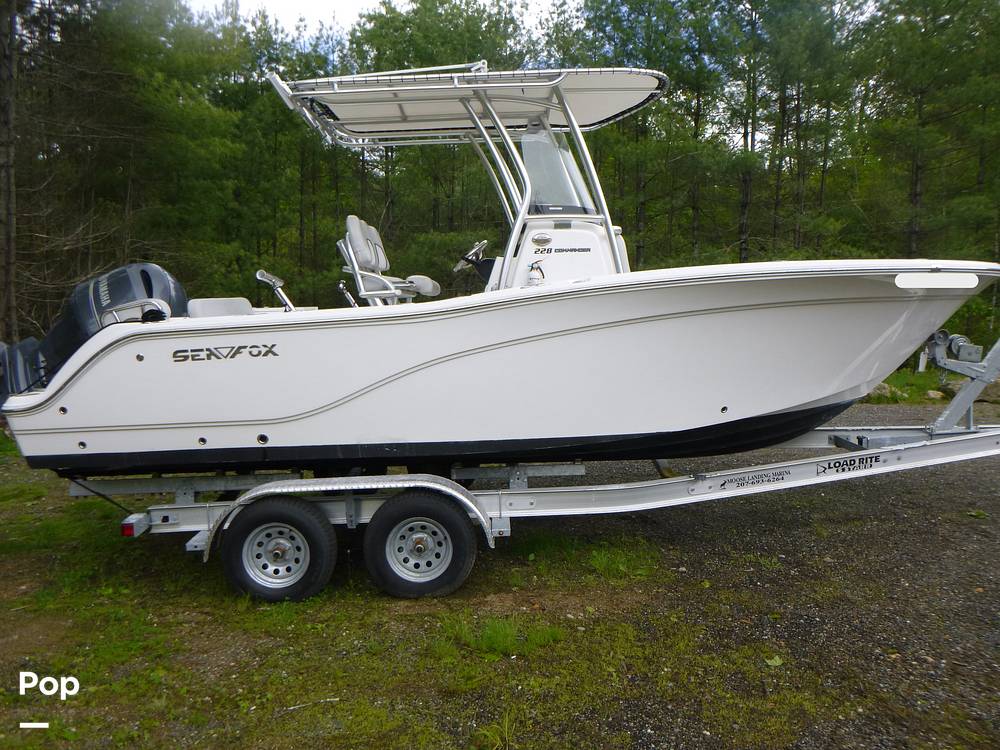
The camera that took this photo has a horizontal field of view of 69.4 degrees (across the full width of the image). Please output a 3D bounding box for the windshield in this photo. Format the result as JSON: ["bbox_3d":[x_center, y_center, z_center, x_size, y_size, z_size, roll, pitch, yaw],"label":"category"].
[{"bbox_3d":[0.421,-1.482,5.417,0.570,0.630,0.780,-2,8,-1],"label":"windshield"}]

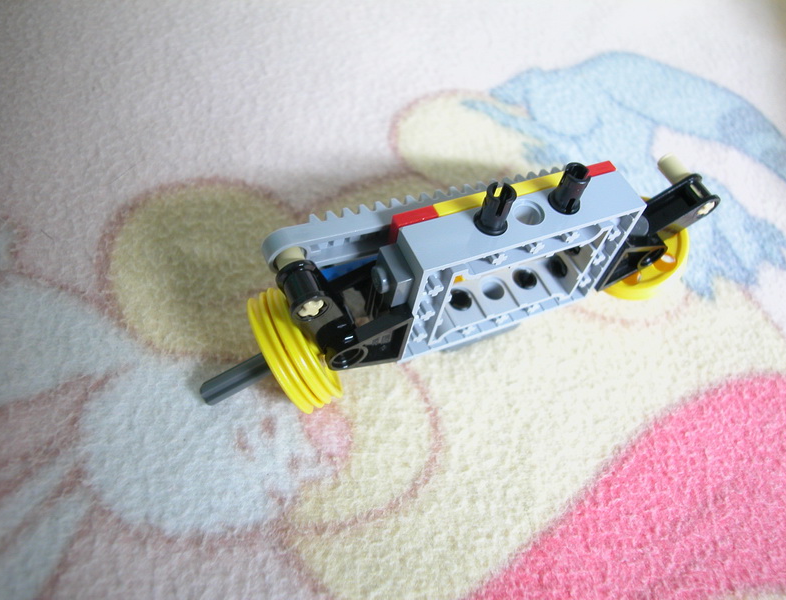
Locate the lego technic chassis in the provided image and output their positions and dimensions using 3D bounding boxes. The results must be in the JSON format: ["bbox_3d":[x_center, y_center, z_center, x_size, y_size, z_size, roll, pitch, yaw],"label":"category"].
[{"bbox_3d":[0.017,-0.007,0.131,0.117,0.047,0.026,-17,60,-19],"label":"lego technic chassis"}]

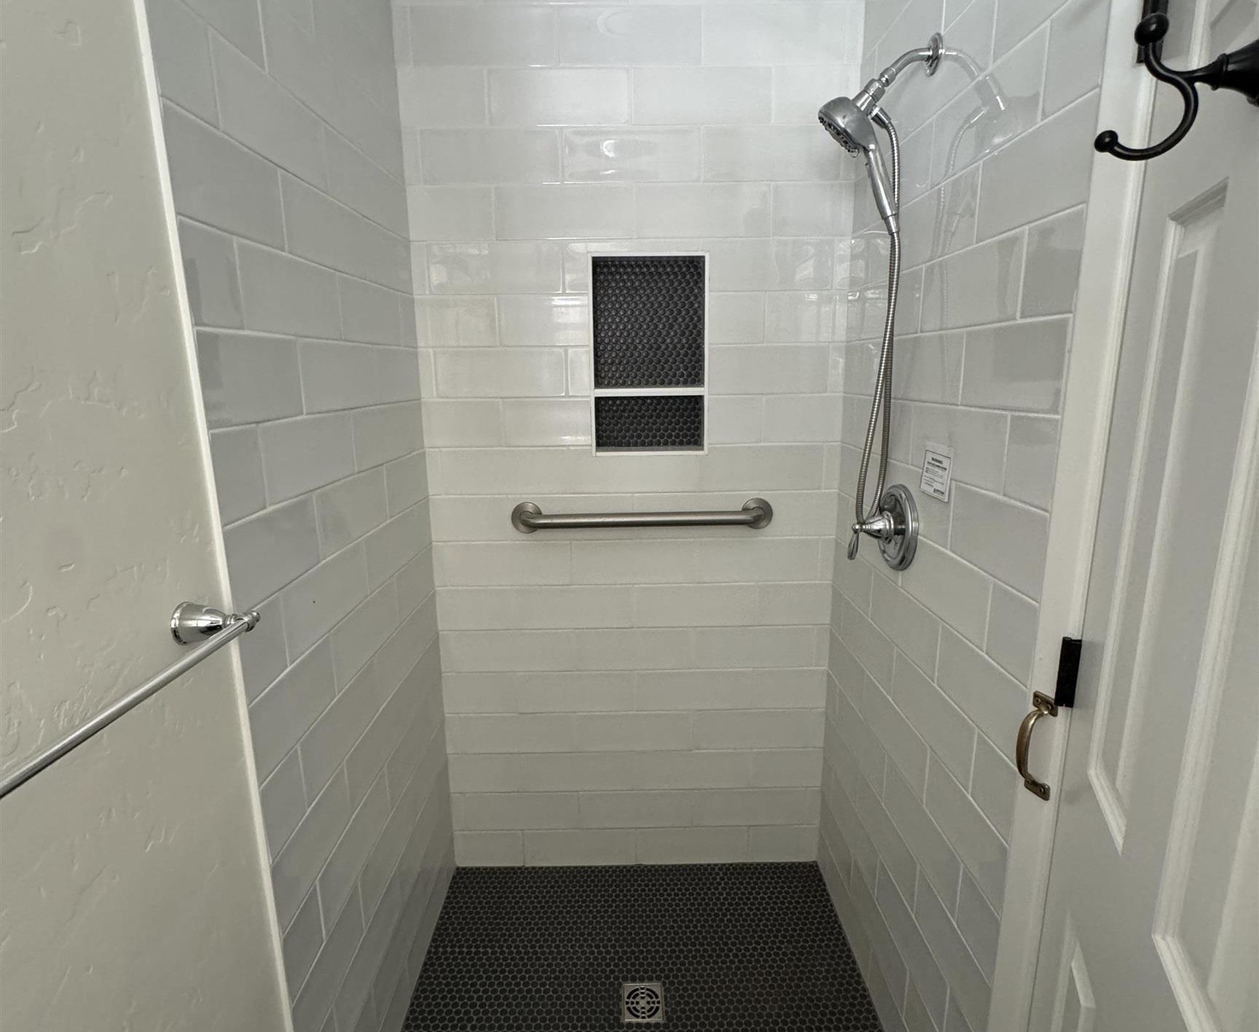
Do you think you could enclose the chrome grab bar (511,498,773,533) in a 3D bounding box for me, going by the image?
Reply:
[{"bbox_3d":[0.035,0.007,1.758,0.689,0.080,0.070,-1,12,0],"label":"chrome grab bar"}]

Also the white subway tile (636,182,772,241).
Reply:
[{"bbox_3d":[0.177,-0.727,1.623,0.322,0.122,0.010,-1,12,0],"label":"white subway tile"}]

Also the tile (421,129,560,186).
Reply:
[{"bbox_3d":[-0.329,-0.851,1.609,0.329,0.122,0.010,-1,12,0],"label":"tile"}]

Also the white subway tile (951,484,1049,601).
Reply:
[{"bbox_3d":[0.552,0.033,1.027,0.010,0.122,0.263,-1,12,0],"label":"white subway tile"}]

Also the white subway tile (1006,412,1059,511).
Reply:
[{"bbox_3d":[0.558,-0.076,0.941,0.010,0.122,0.113,-1,12,0],"label":"white subway tile"}]

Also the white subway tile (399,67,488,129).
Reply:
[{"bbox_3d":[-0.433,-0.974,1.587,0.202,0.122,0.010,-1,12,0],"label":"white subway tile"}]

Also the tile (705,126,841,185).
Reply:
[{"bbox_3d":[0.335,-0.860,1.614,0.329,0.122,0.010,-1,12,0],"label":"tile"}]

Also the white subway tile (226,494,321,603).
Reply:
[{"bbox_3d":[-0.529,0.044,1.016,0.010,0.122,0.256,-1,12,0],"label":"white subway tile"}]

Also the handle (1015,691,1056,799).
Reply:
[{"bbox_3d":[0.551,0.322,0.936,0.042,0.148,0.037,-5,13,-18],"label":"handle"}]

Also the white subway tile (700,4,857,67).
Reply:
[{"bbox_3d":[0.348,-1.105,1.563,0.357,0.122,0.010,-1,12,0],"label":"white subway tile"}]

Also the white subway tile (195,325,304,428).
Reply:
[{"bbox_3d":[-0.530,-0.196,0.962,0.010,0.122,0.251,-1,12,0],"label":"white subway tile"}]

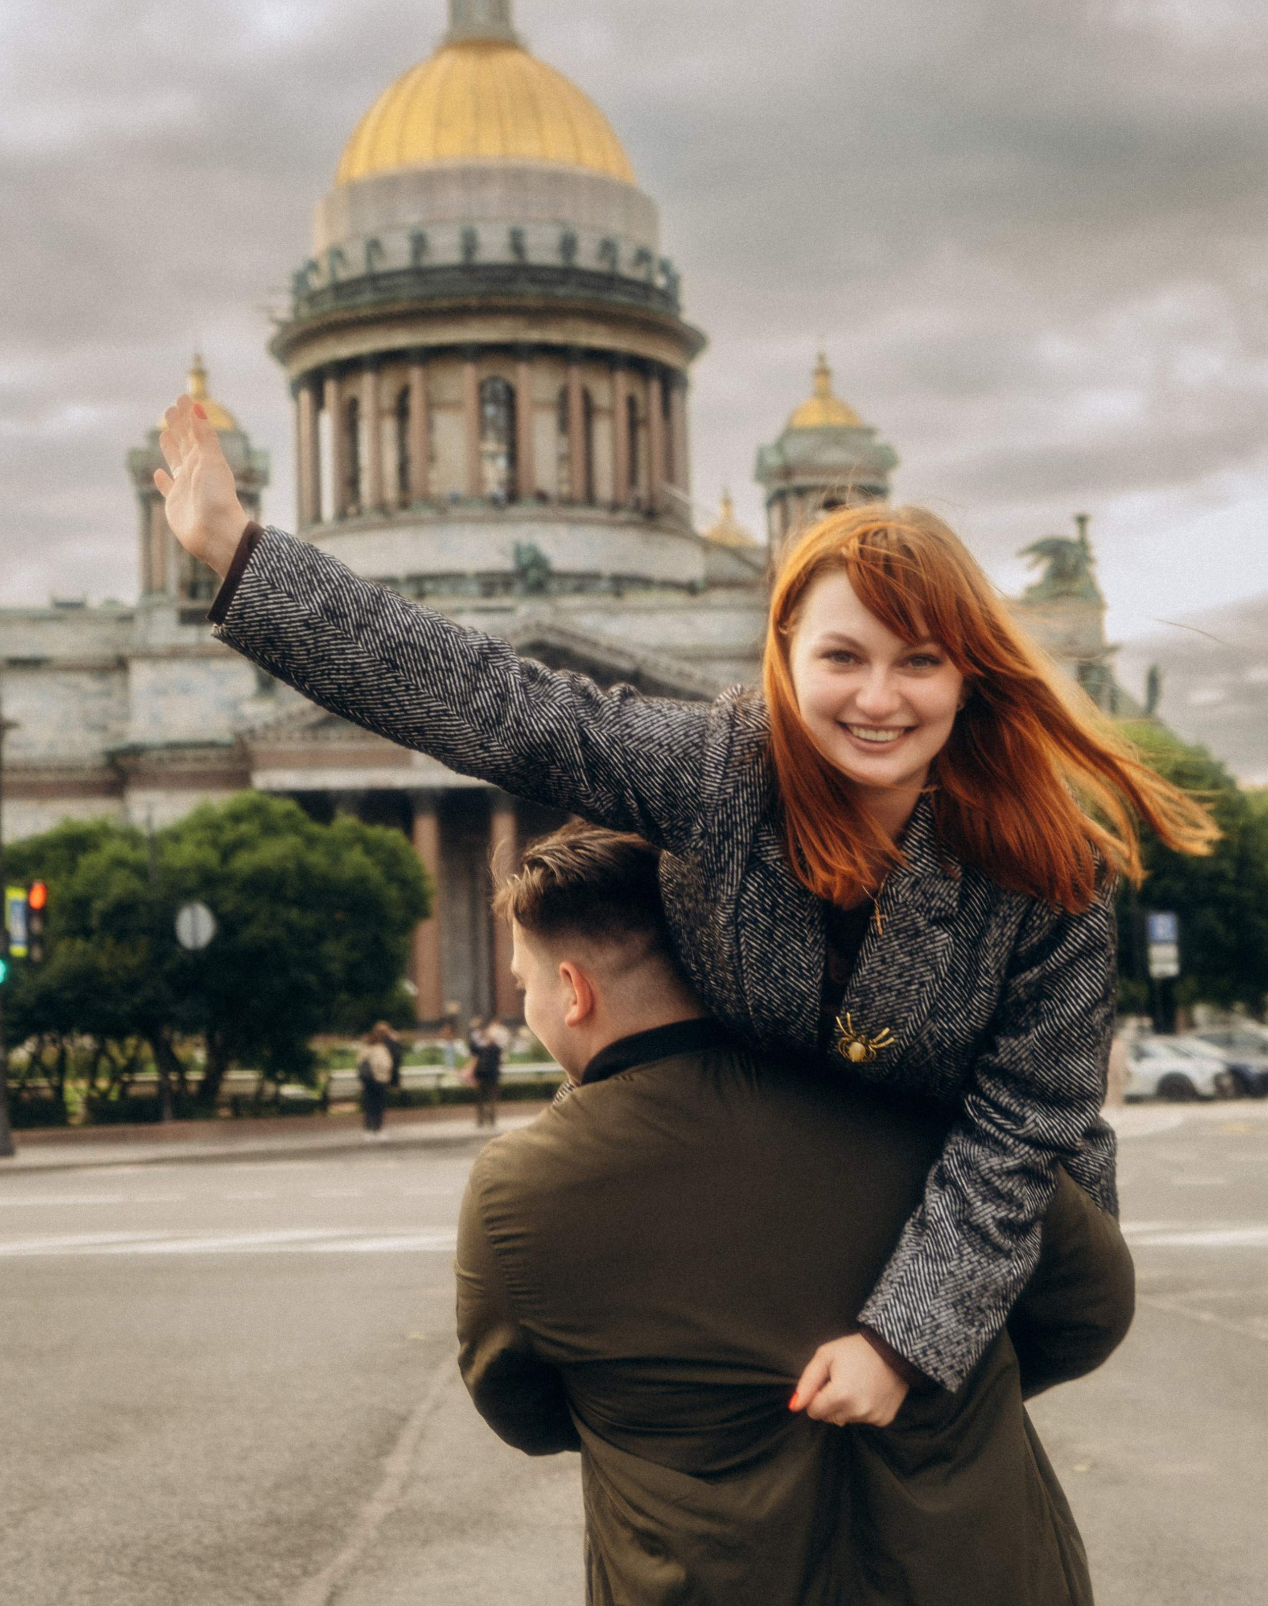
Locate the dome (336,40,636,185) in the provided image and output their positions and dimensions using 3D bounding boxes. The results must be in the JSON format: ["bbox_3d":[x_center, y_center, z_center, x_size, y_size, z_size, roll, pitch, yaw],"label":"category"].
[{"bbox_3d":[-12.872,-58.572,253.158,25.600,11.320,25.600,-1,-4,-6],"label":"dome"}]

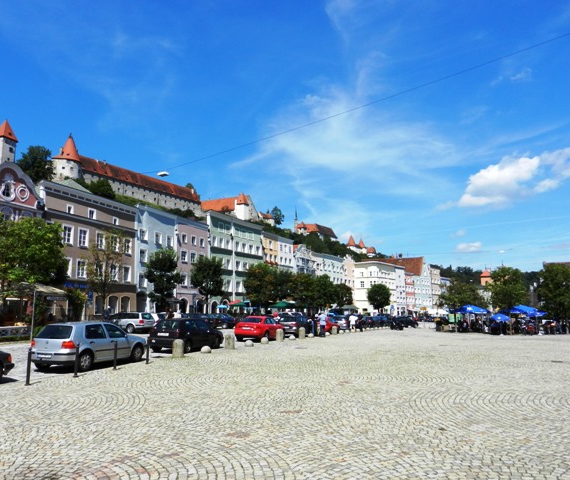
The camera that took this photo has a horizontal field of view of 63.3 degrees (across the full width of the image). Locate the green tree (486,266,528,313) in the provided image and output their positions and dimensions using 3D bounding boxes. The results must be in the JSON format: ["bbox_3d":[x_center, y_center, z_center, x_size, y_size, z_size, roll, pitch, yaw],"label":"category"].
[{"bbox_3d":[18.662,5.105,38.941,3.700,5.760,3.700,0,-9,0],"label":"green tree"}]

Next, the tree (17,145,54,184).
[{"bbox_3d":[-89.103,-26.355,165.729,11.500,13.800,11.500,5,-10,-29],"label":"tree"}]

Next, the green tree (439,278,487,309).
[{"bbox_3d":[16.853,6.172,43.885,4.500,5.030,4.500,0,-9,0],"label":"green tree"}]

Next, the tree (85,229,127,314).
[{"bbox_3d":[-16.161,3.576,41.846,3.600,8.600,3.600,3,-9,-21],"label":"tree"}]

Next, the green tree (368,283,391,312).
[{"bbox_3d":[17.276,11.426,84.498,4.200,6.900,4.200,-2,-9,11],"label":"green tree"}]

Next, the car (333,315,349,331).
[{"bbox_3d":[5.766,7.833,43.728,1.760,1.470,4.200,-4,-10,24],"label":"car"}]

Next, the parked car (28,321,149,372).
[{"bbox_3d":[-6.450,3.520,15.730,1.740,1.450,4.150,-4,-9,20],"label":"parked car"}]

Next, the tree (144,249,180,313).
[{"bbox_3d":[-11.725,4.738,44.605,3.500,7.900,3.500,0,-9,0],"label":"tree"}]

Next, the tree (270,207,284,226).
[{"bbox_3d":[-5.536,-15.175,301.031,8.300,12.700,8.300,0,-9,0],"label":"tree"}]

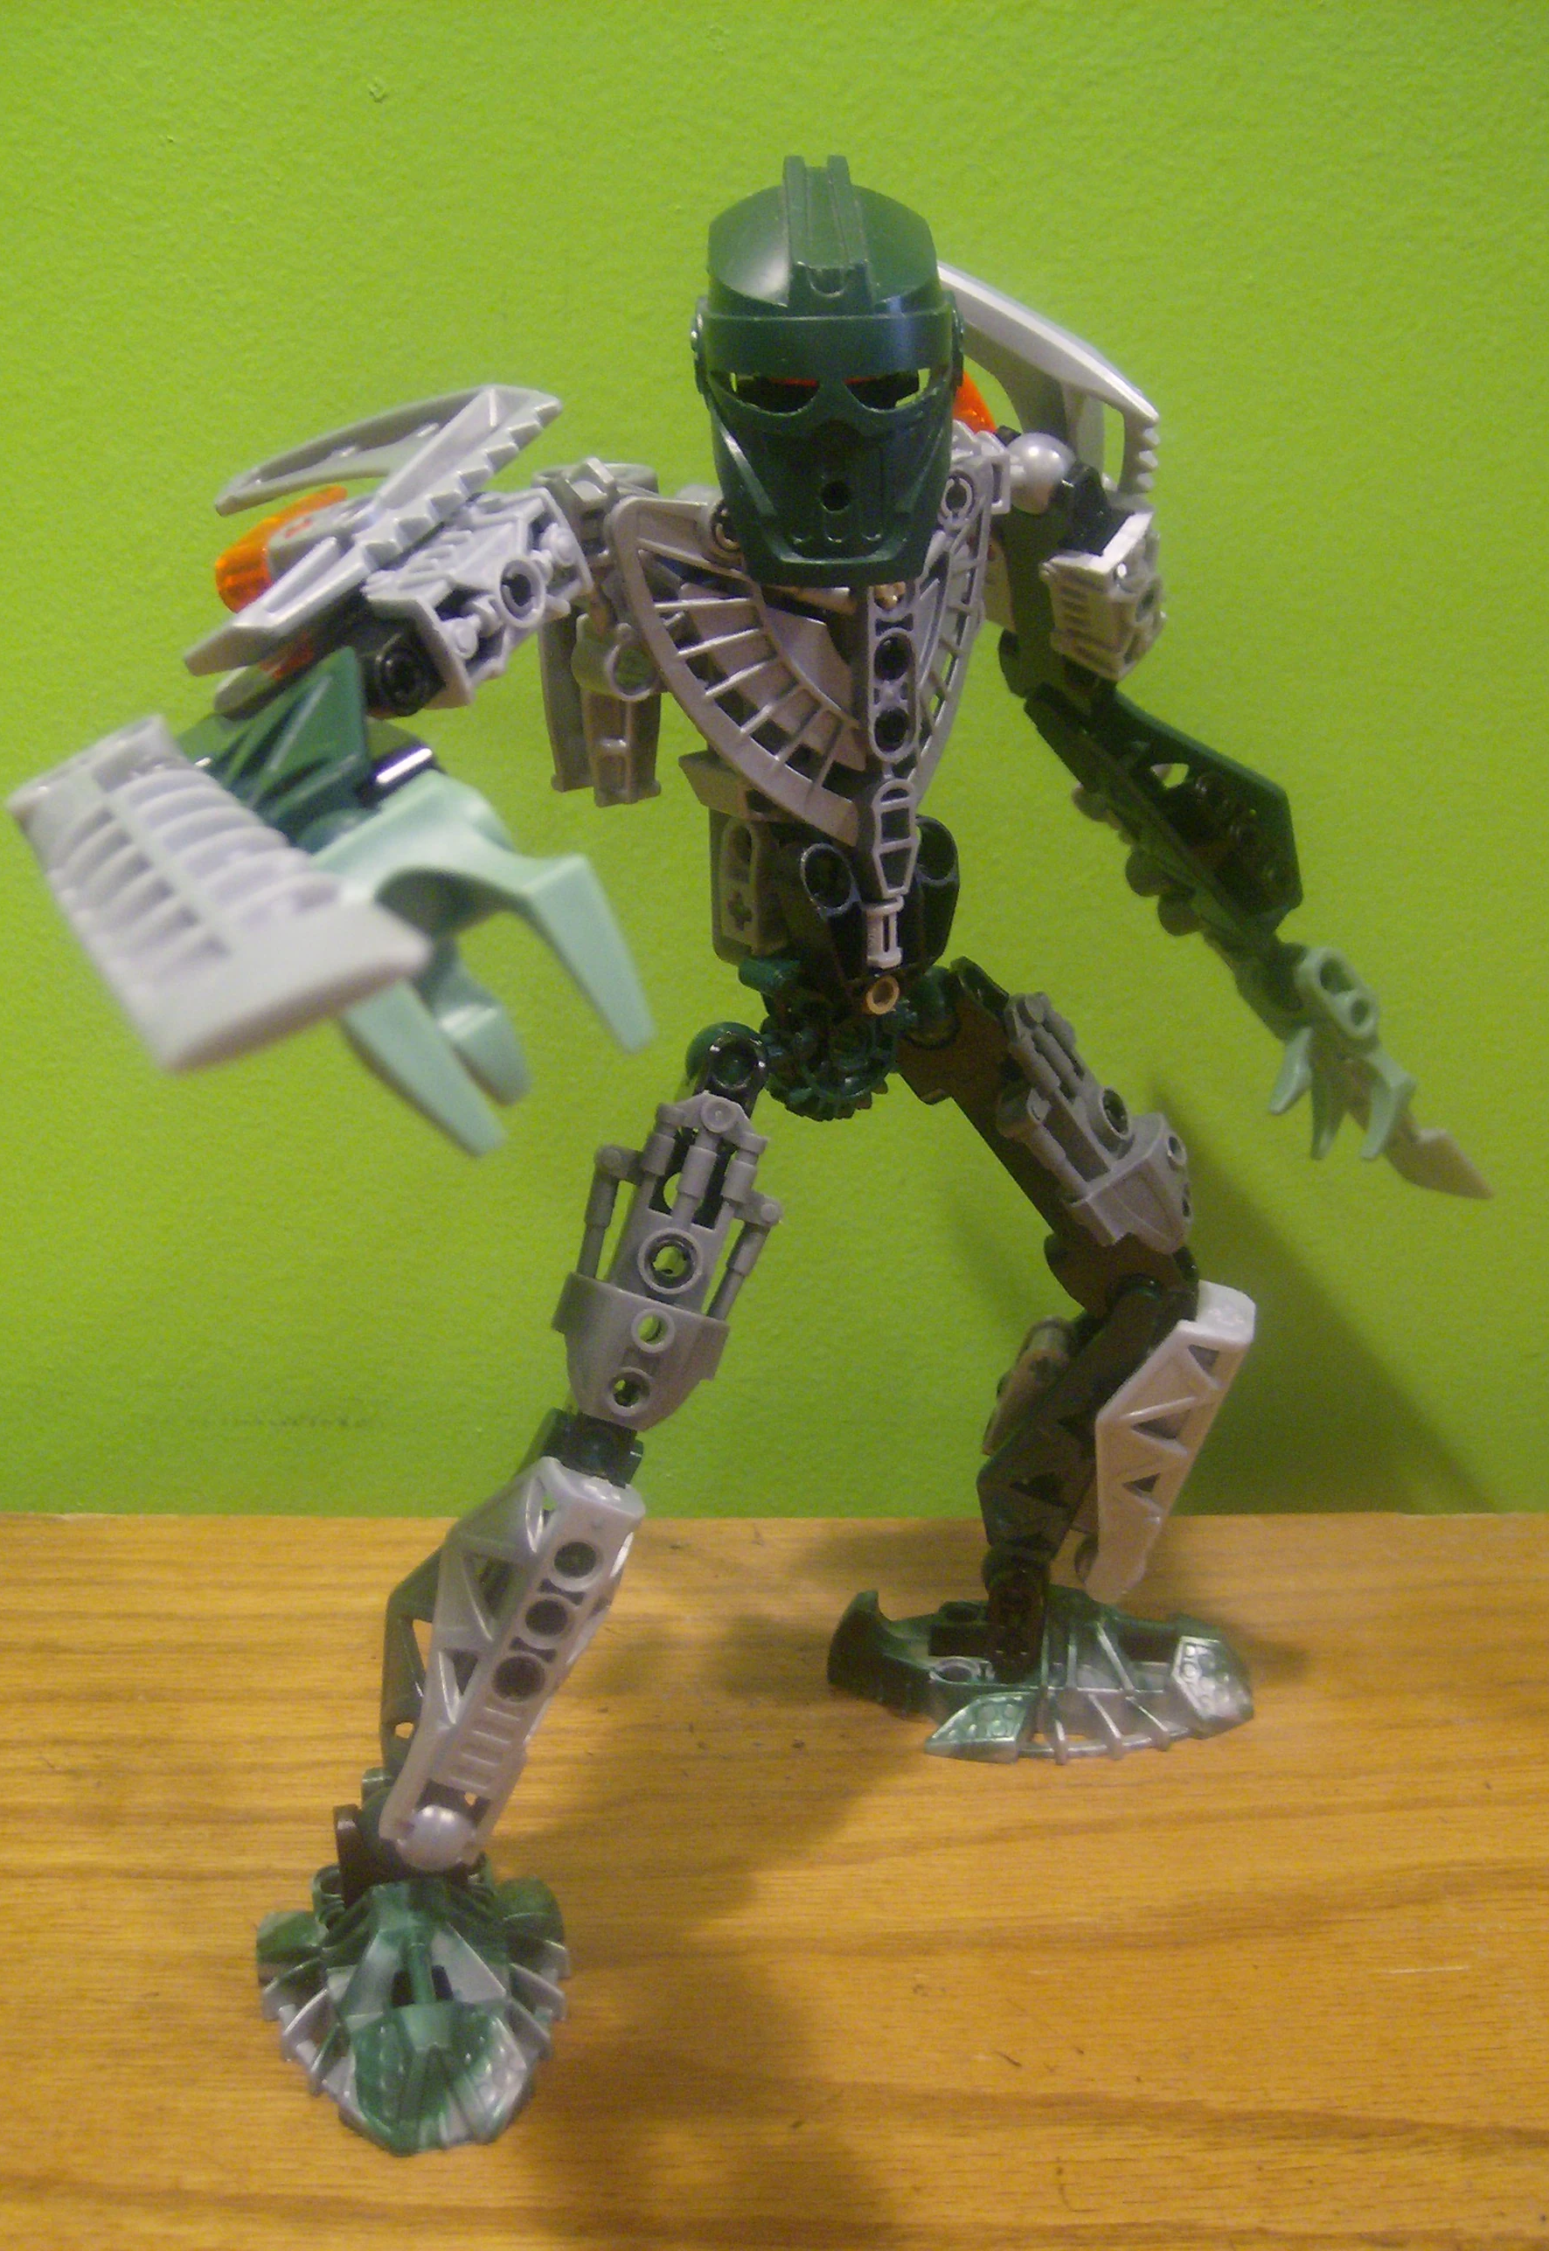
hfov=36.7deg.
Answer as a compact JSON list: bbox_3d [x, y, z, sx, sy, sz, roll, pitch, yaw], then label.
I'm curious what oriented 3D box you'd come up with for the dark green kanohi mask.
[{"bbox_3d":[0.006,-0.082,0.255,0.030,0.046,0.029,-3,20,-1],"label":"dark green kanohi mask"}]

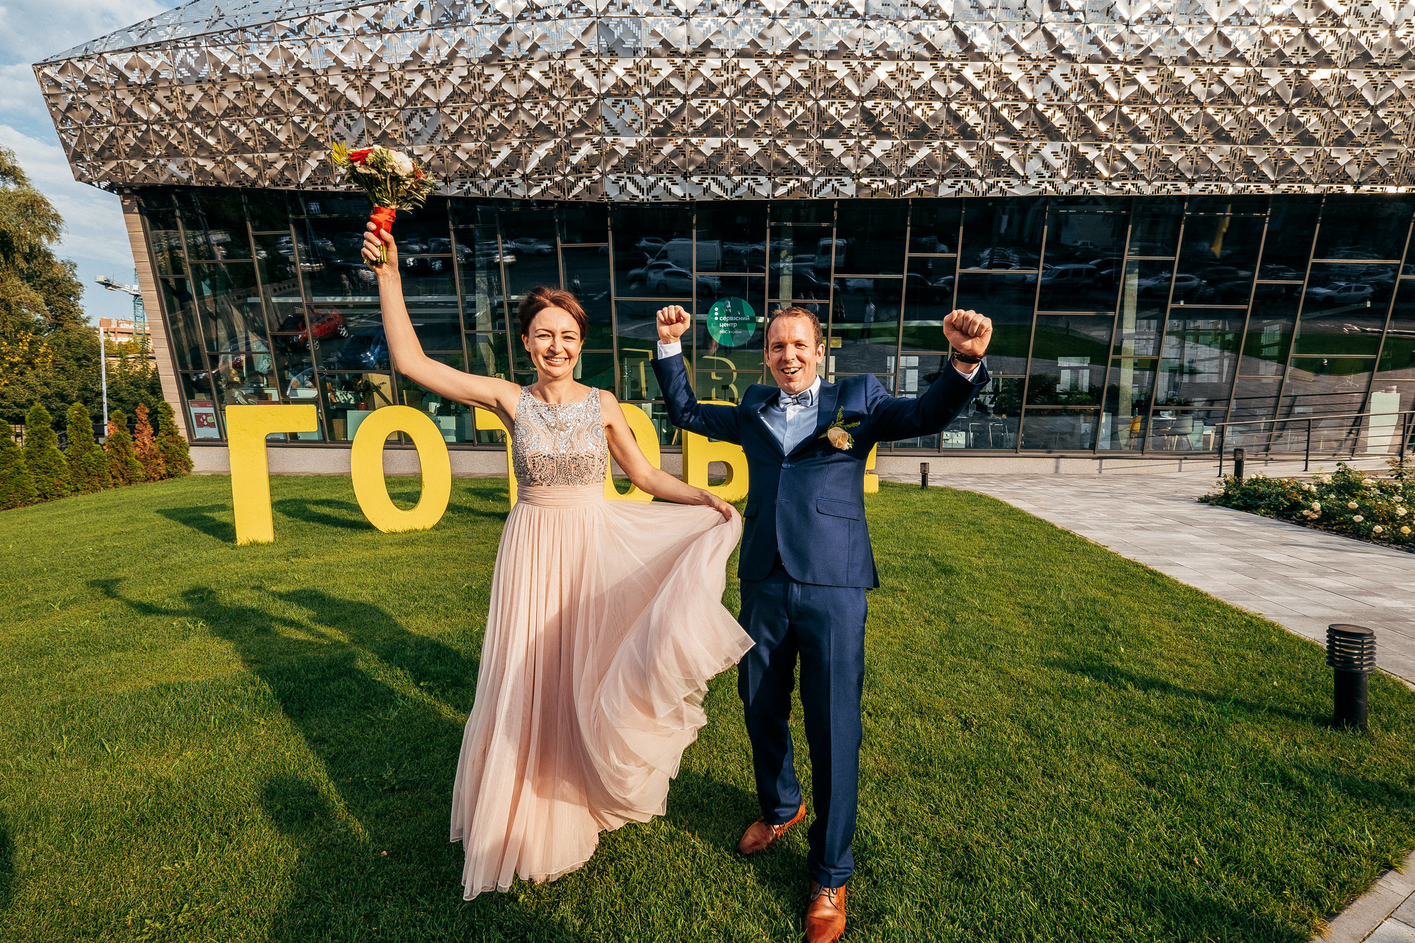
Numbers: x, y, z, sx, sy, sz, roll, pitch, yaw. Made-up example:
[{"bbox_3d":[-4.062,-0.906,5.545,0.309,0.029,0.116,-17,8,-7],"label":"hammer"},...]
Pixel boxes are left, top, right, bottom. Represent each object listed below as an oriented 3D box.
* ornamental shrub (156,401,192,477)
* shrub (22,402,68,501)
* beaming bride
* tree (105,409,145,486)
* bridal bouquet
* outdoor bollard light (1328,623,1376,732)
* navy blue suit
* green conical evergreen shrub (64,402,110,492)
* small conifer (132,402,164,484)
[{"bbox_3d":[-9.303,-0.556,10.240,0.500,1.330,0.500,4,5,41],"label":"ornamental shrub"},{"bbox_3d":[-9.256,-0.270,8.220,0.500,1.370,0.500,4,5,41],"label":"shrub"},{"bbox_3d":[-0.370,0.276,1.680,0.970,1.760,0.600,0,4,-7],"label":"beaming bride"},{"bbox_3d":[-9.296,-0.387,9.380,0.490,1.220,0.490,4,5,41],"label":"tree"},{"bbox_3d":[-0.772,-0.646,1.410,0.240,0.280,0.220,-1,4,-23],"label":"bridal bouquet"},{"bbox_3d":[2.805,0.893,2.570,0.145,0.440,0.145,-3,5,-42],"label":"outdoor bollard light"},{"bbox_3d":[0.316,0.391,1.720,0.880,1.470,0.460,2,4,19],"label":"navy blue suit"},{"bbox_3d":[-9.282,-0.363,8.800,0.520,1.350,0.520,4,5,41],"label":"green conical evergreen shrub"},{"bbox_3d":[-9.280,-0.468,9.790,0.470,1.300,0.470,4,5,41],"label":"small conifer"}]

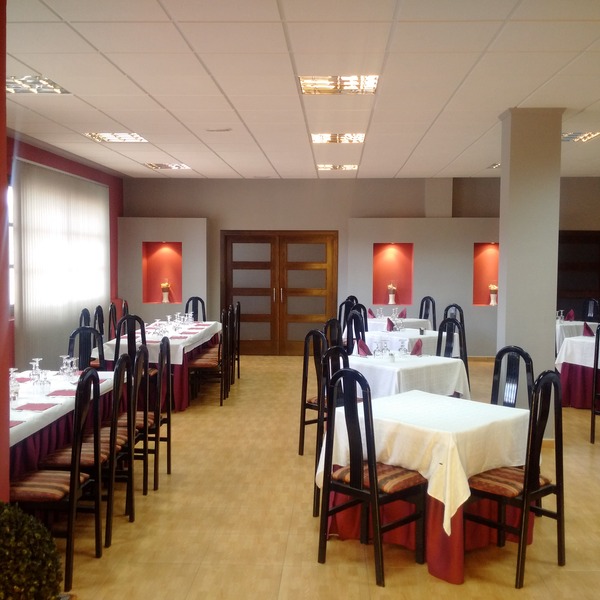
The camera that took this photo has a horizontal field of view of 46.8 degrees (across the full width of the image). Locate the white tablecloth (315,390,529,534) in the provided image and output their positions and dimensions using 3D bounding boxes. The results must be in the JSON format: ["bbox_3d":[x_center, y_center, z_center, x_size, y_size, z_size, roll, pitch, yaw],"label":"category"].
[{"bbox_3d":[0.743,0.864,3.951,0.870,0.497,0.870,-3,5,-44],"label":"white tablecloth"}]

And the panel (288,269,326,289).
[{"bbox_3d":[0.124,-0.352,11.454,0.625,0.310,0.030,1,3,3],"label":"panel"}]

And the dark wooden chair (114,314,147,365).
[{"bbox_3d":[-1.621,0.641,6.940,0.425,1.040,0.430,1,3,5],"label":"dark wooden chair"}]

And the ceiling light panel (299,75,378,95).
[{"bbox_3d":[0.291,-1.659,5.324,0.605,0.060,0.580,1,3,3],"label":"ceiling light panel"}]

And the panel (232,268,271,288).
[{"bbox_3d":[-0.780,-0.341,11.355,0.623,0.294,0.030,1,4,3],"label":"panel"}]

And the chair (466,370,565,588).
[{"bbox_3d":[1.093,0.863,3.609,0.425,1.040,0.430,-2,4,-42],"label":"chair"}]

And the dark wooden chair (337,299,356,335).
[{"bbox_3d":[0.750,0.532,9.129,0.430,1.055,0.460,4,5,43],"label":"dark wooden chair"}]

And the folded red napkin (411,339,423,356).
[{"bbox_3d":[1.030,0.414,6.136,0.090,0.145,0.110,-3,5,-42],"label":"folded red napkin"}]

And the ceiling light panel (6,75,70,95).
[{"bbox_3d":[-2.174,-1.695,5.419,0.610,0.060,0.590,1,3,3],"label":"ceiling light panel"}]

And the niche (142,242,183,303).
[{"bbox_3d":[-2.227,-0.446,11.407,0.652,0.985,0.260,1,3,3],"label":"niche"}]

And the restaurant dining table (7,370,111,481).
[{"bbox_3d":[-1.731,0.975,4.107,0.800,0.760,2.260,1,4,3],"label":"restaurant dining table"}]

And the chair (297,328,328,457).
[{"bbox_3d":[0.269,0.750,5.637,0.470,1.045,0.430,-2,5,-43],"label":"chair"}]

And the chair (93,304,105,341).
[{"bbox_3d":[-2.078,0.593,7.888,0.460,1.055,0.430,1,4,3],"label":"chair"}]

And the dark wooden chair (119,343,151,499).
[{"bbox_3d":[-1.218,0.803,4.466,0.470,1.045,0.430,1,3,3],"label":"dark wooden chair"}]

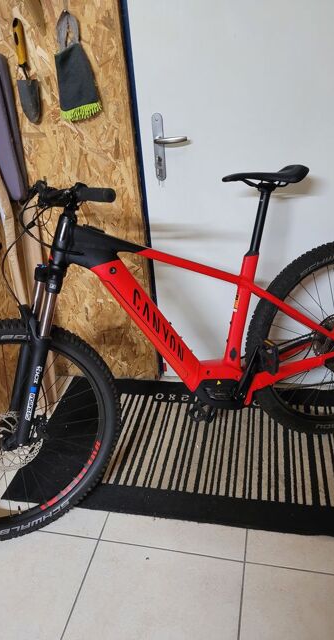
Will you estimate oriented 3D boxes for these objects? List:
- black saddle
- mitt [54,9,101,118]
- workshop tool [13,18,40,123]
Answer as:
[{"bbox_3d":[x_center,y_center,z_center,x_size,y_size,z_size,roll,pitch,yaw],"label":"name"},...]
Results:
[{"bbox_3d":[0.294,-0.427,1.427,0.272,0.065,0.143,-9,21,-16],"label":"black saddle"},{"bbox_3d":[-0.318,-0.860,1.642,0.160,0.334,0.045,2,29,13],"label":"mitt"},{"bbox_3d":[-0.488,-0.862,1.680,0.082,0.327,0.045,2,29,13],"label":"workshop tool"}]

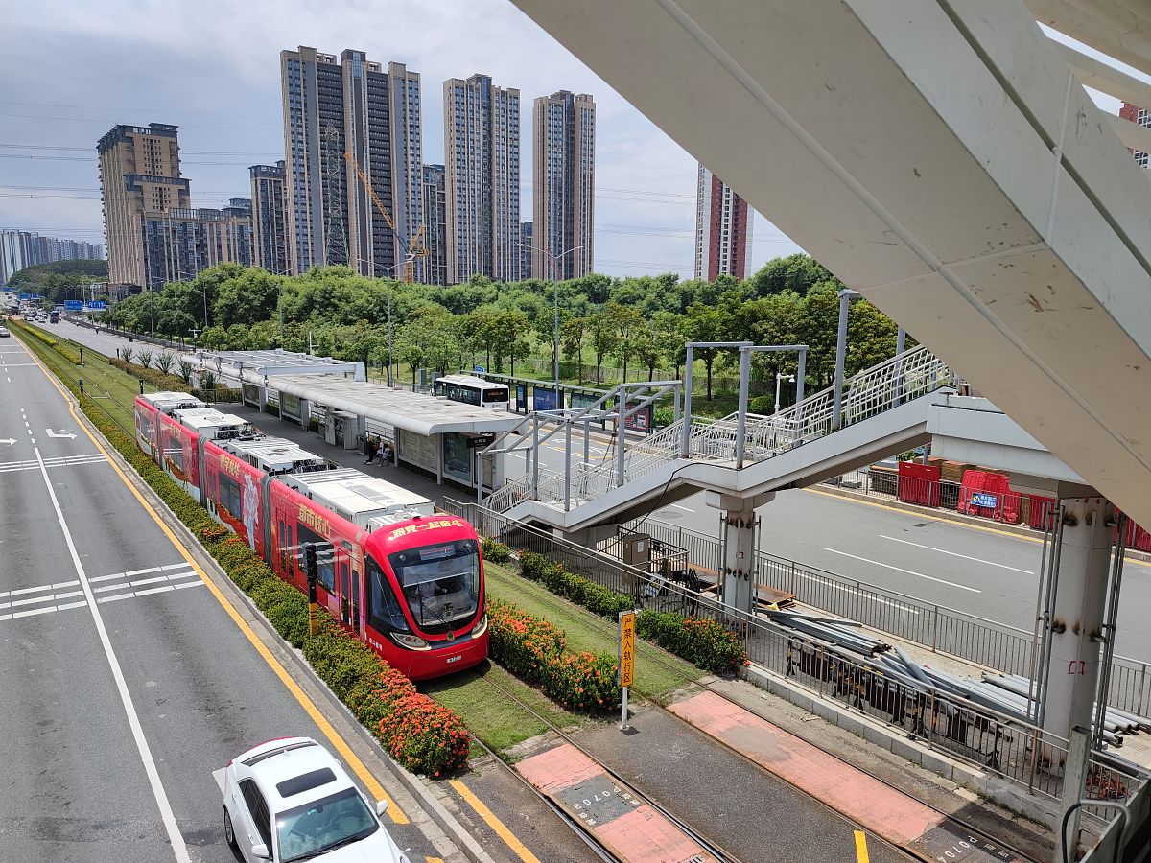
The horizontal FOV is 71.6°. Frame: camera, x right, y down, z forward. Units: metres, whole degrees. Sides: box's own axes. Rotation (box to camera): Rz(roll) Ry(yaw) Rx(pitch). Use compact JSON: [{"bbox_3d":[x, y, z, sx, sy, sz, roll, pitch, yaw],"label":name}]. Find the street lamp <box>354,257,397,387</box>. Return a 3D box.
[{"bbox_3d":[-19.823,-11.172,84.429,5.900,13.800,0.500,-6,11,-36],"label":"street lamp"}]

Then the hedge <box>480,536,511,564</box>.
[{"bbox_3d":[-2.645,4.097,27.931,1.000,0.800,1.600,-6,10,-36],"label":"hedge"}]

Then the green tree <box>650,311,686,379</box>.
[{"bbox_3d":[9.795,-7.961,82.218,3.800,8.400,3.800,1,9,0],"label":"green tree"}]

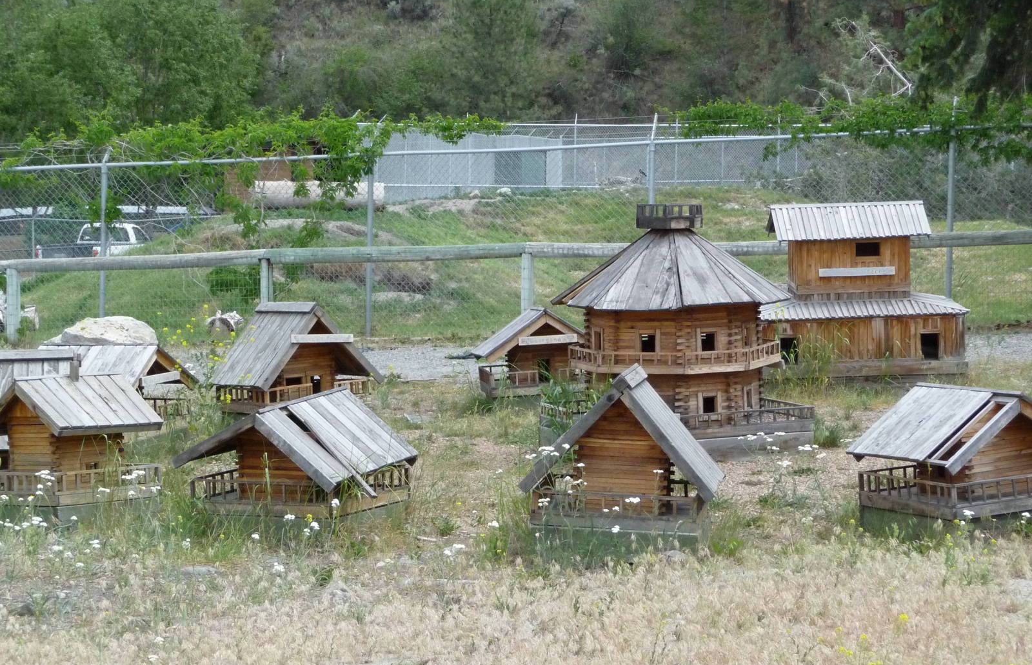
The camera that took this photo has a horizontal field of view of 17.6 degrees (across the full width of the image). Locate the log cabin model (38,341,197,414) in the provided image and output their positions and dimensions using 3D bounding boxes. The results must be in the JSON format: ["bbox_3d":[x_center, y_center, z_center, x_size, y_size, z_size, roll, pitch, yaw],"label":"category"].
[{"bbox_3d":[-2.646,0.351,21.190,0.899,0.544,0.869,2,3,28],"label":"log cabin model"}]

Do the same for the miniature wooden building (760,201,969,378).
[{"bbox_3d":[2.570,-0.340,26.300,1.760,1.340,1.350,0,3,-2],"label":"miniature wooden building"}]

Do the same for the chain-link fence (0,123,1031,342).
[{"bbox_3d":[-0.260,-0.930,33.800,10.800,1.950,0.100,1,3,18],"label":"chain-link fence"}]

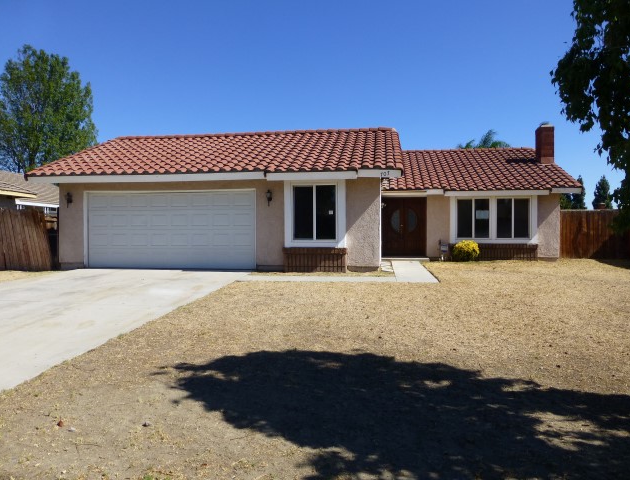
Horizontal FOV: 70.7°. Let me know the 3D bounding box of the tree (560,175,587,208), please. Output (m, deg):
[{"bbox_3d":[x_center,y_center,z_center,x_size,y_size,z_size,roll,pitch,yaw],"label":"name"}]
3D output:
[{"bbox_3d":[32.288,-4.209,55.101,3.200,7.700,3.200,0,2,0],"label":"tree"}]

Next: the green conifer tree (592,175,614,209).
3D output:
[{"bbox_3d":[35.697,-4.209,55.101,2.900,7.700,2.900,0,2,0],"label":"green conifer tree"}]

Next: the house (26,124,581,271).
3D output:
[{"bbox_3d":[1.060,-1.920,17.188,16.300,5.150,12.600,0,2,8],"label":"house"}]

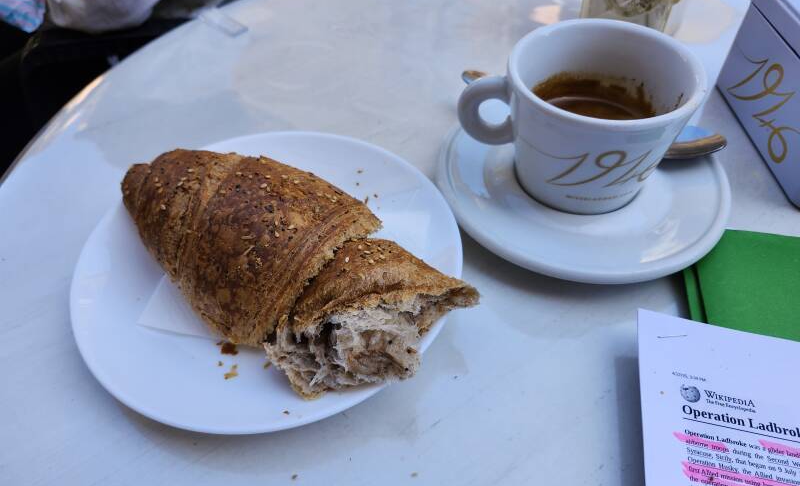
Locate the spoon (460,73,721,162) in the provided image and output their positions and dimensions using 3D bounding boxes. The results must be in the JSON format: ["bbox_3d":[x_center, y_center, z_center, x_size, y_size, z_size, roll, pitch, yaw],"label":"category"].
[{"bbox_3d":[0.104,-0.074,0.299,0.145,0.016,0.030,18,52,16],"label":"spoon"}]

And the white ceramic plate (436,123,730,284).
[{"bbox_3d":[0.090,-0.031,0.280,0.146,0.021,0.146,-1,49,1],"label":"white ceramic plate"}]

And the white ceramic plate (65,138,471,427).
[{"bbox_3d":[-0.059,0.009,0.255,0.174,0.020,0.174,-1,50,1],"label":"white ceramic plate"}]

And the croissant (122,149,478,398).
[{"bbox_3d":[-0.058,0.001,0.228,0.157,0.051,0.078,30,56,24],"label":"croissant"}]

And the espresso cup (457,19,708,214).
[{"bbox_3d":[0.082,-0.059,0.263,0.107,0.066,0.086,10,50,10],"label":"espresso cup"}]

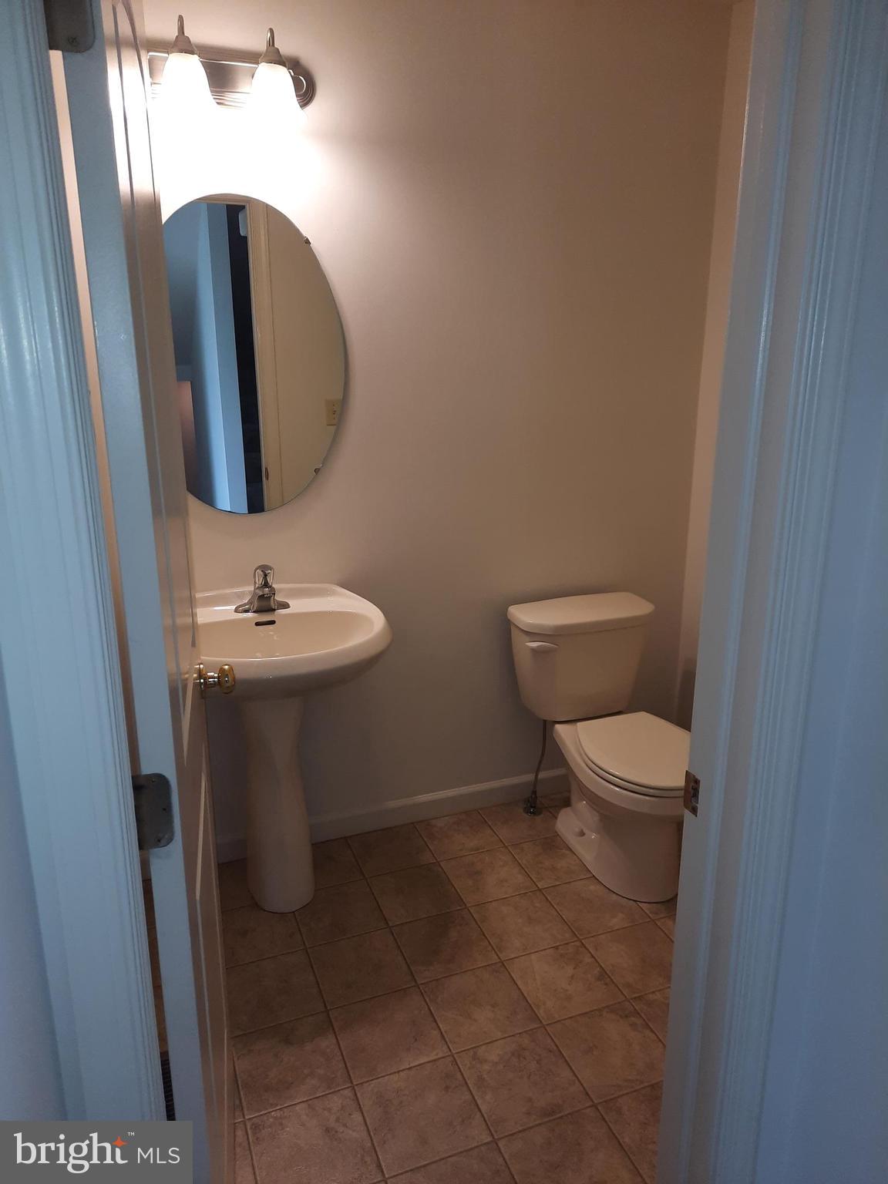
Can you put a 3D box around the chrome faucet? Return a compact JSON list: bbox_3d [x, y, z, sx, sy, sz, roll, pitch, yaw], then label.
[{"bbox_3d":[-0.490,-0.007,2.315,0.153,0.125,0.135,-6,18,-20],"label":"chrome faucet"}]

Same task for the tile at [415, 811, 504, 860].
[{"bbox_3d":[0.051,0.794,2.772,0.227,0.010,0.227,-6,18,-20],"label":"tile"}]

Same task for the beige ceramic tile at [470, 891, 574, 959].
[{"bbox_3d":[0.215,0.908,2.337,0.225,0.010,0.225,-6,18,-20],"label":"beige ceramic tile"}]

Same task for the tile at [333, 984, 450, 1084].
[{"bbox_3d":[-0.129,1.028,1.993,0.227,0.010,0.227,-6,18,-20],"label":"tile"}]

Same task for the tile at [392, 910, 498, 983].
[{"bbox_3d":[0.002,0.932,2.257,0.225,0.010,0.225,-6,18,-20],"label":"tile"}]

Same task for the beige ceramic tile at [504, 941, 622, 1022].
[{"bbox_3d":[0.298,0.970,2.133,0.225,0.010,0.225,-6,18,-20],"label":"beige ceramic tile"}]

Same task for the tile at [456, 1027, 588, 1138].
[{"bbox_3d":[0.170,1.067,1.867,0.227,0.010,0.227,-6,18,-20],"label":"tile"}]

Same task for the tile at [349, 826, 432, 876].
[{"bbox_3d":[-0.164,0.809,2.665,0.225,0.010,0.225,-6,18,-20],"label":"tile"}]

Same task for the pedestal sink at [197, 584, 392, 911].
[{"bbox_3d":[-0.448,0.469,2.294,0.602,0.855,0.500,-6,18,-20],"label":"pedestal sink"}]

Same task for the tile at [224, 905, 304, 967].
[{"bbox_3d":[-0.507,0.918,2.303,0.225,0.010,0.225,-6,18,-20],"label":"tile"}]

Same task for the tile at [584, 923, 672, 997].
[{"bbox_3d":[0.511,0.946,2.212,0.225,0.010,0.225,-6,18,-20],"label":"tile"}]

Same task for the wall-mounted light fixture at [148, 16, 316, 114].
[{"bbox_3d":[-0.495,-1.188,1.953,0.450,0.185,0.180,-6,18,-20],"label":"wall-mounted light fixture"}]

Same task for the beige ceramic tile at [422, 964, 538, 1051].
[{"bbox_3d":[0.086,1.005,2.073,0.227,0.010,0.227,-6,18,-20],"label":"beige ceramic tile"}]

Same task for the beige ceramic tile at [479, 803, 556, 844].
[{"bbox_3d":[0.263,0.761,2.824,0.225,0.010,0.225,-6,18,-20],"label":"beige ceramic tile"}]

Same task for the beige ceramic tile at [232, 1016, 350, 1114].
[{"bbox_3d":[-0.341,1.042,1.895,0.225,0.010,0.225,-6,18,-20],"label":"beige ceramic tile"}]

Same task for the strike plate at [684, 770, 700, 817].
[{"bbox_3d":[0.347,0.281,1.189,0.004,0.057,0.029,-6,18,-20],"label":"strike plate"}]

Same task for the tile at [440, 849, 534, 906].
[{"bbox_3d":[0.134,0.857,2.566,0.227,0.010,0.227,-6,18,-20],"label":"tile"}]

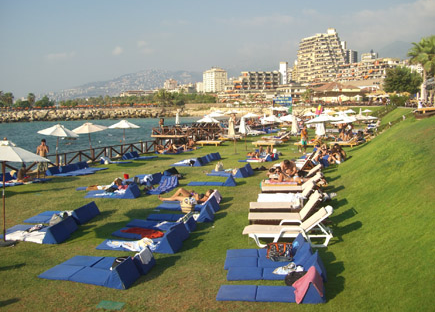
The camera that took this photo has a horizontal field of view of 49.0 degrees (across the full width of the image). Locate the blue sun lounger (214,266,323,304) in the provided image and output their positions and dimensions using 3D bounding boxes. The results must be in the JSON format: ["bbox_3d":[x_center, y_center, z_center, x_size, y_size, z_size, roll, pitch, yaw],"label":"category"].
[{"bbox_3d":[0.979,2.349,8.730,1.930,0.412,0.628,0,7,7],"label":"blue sun lounger"}]

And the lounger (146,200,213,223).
[{"bbox_3d":[-0.940,1.499,12.844,1.782,0.380,0.600,0,7,6],"label":"lounger"}]

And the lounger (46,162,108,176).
[{"bbox_3d":[-6.468,0.549,22.642,1.700,0.420,2.900,2,7,19],"label":"lounger"}]

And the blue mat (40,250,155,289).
[{"bbox_3d":[-2.311,2.054,9.330,1.850,0.420,1.330,2,7,16],"label":"blue mat"}]

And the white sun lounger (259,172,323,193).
[{"bbox_3d":[2.320,0.994,15.319,1.890,0.780,0.680,0,7,-1],"label":"white sun lounger"}]

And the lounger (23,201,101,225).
[{"bbox_3d":[-4.756,1.703,14.603,1.930,0.412,1.255,1,7,14],"label":"lounger"}]

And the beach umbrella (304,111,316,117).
[{"bbox_3d":[13.043,-5.062,67.145,2.150,2.300,2.150,-1,7,0],"label":"beach umbrella"}]

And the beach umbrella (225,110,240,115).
[{"bbox_3d":[1.912,-4.695,60.858,2.100,2.250,2.100,0,6,0],"label":"beach umbrella"}]

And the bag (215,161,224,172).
[{"bbox_3d":[0.088,0.472,21.070,0.380,0.400,0.200,1,7,10],"label":"bag"}]

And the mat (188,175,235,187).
[{"bbox_3d":[-0.188,0.904,17.949,1.811,0.380,0.600,0,7,5],"label":"mat"}]

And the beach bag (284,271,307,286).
[{"bbox_3d":[1.440,2.225,8.756,0.420,0.210,0.270,1,6,6],"label":"beach bag"}]

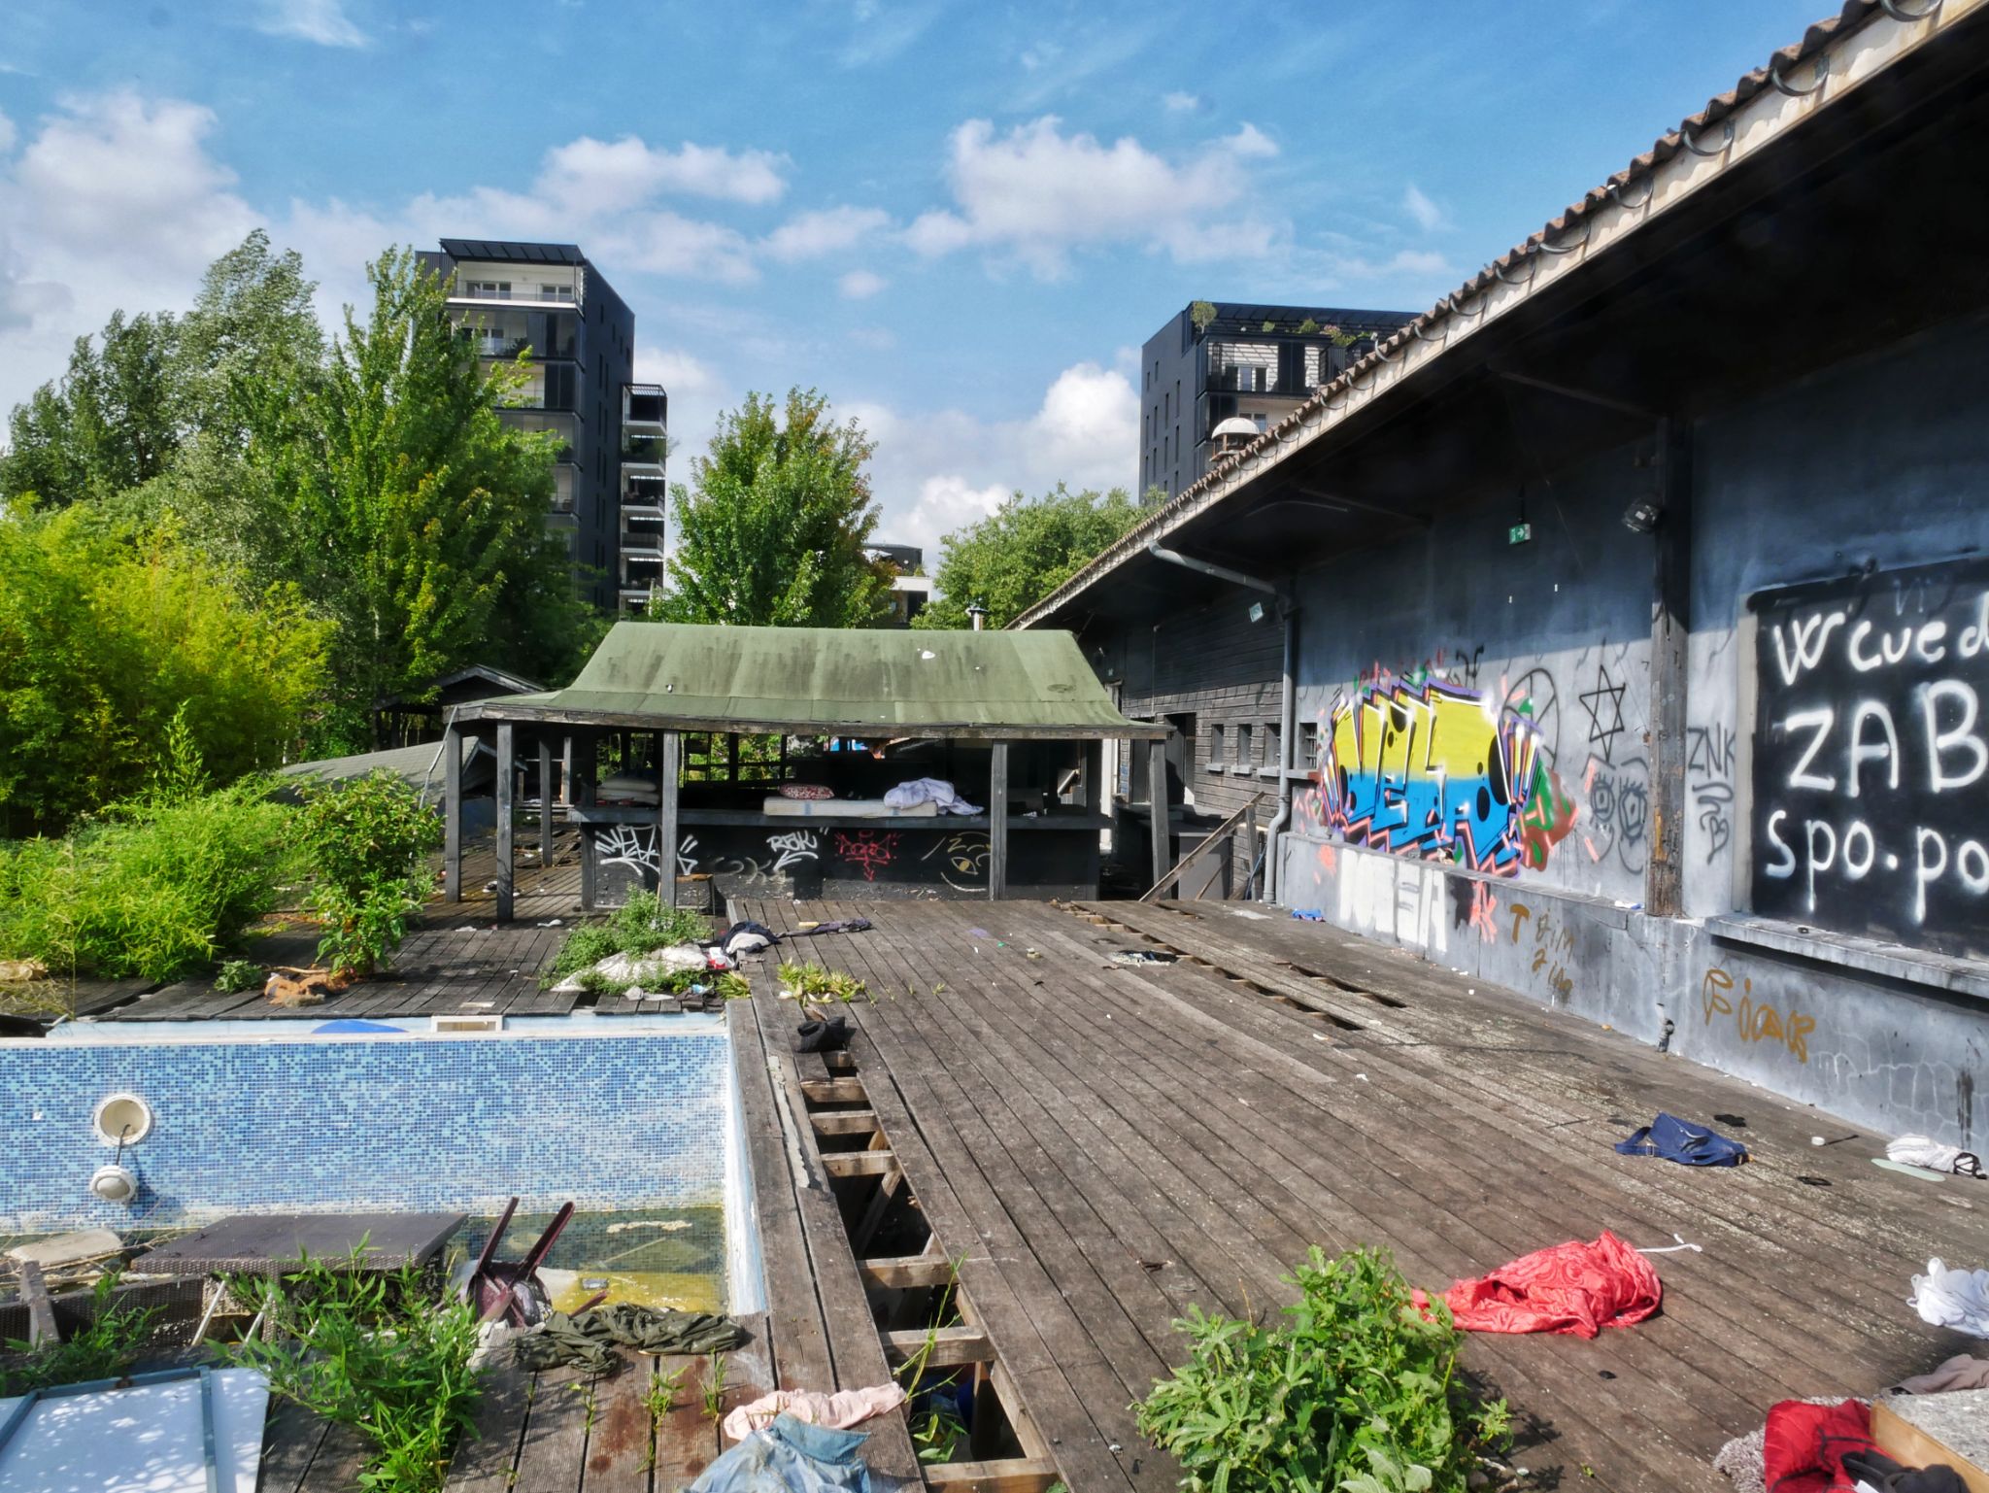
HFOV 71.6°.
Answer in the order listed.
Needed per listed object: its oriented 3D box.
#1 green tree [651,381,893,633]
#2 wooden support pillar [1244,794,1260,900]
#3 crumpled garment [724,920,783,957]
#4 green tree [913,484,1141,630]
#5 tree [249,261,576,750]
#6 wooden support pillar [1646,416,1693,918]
[{"bbox_3d":[-4.820,-2.900,30.000,5.200,9.700,5.200,1,0,0],"label":"green tree"},{"bbox_3d":[2.810,1.100,15.050,0.110,1.120,0.110,1,0,-6],"label":"wooden support pillar"},{"bbox_3d":[-1.900,1.490,10.800,0.480,0.200,0.420,1,0,11],"label":"crumpled garment"},{"bbox_3d":[1.050,-2.450,36.000,6.500,8.900,6.500,1,0,0],"label":"green tree"},{"bbox_3d":[-9.500,-3.150,22.500,5.700,9.900,5.700,1,0,0],"label":"tree"},{"bbox_3d":[3.810,-0.450,7.800,0.150,2.820,0.150,1,0,-6],"label":"wooden support pillar"}]

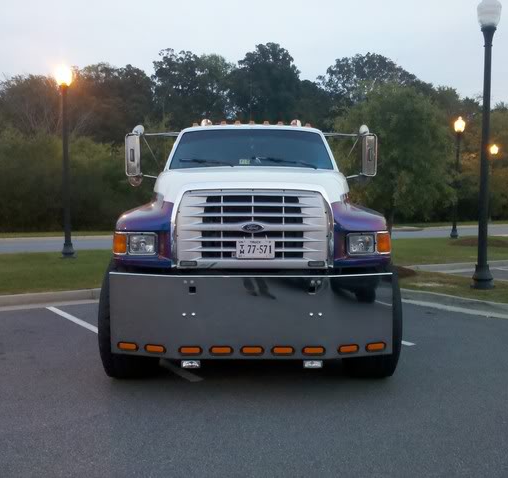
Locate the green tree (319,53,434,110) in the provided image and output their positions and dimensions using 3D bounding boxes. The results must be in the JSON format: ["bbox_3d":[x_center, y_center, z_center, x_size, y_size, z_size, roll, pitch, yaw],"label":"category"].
[{"bbox_3d":[10.848,-9.109,49.519,10.300,14.845,9.000,0,4,0],"label":"green tree"}]

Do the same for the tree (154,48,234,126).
[{"bbox_3d":[-4.901,-8.201,44.567,7.000,13.667,7.000,0,4,0],"label":"tree"}]

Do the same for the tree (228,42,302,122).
[{"bbox_3d":[0.936,-8.719,45.536,7.000,14.576,7.000,0,4,0],"label":"tree"}]

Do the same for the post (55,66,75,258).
[{"bbox_3d":[-4.950,-2.029,14.600,0.430,5.102,0.430,0,4,0],"label":"post"}]

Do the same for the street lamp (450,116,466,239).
[{"bbox_3d":[8.579,-2.572,23.283,0.480,5.095,0.480,0,4,0],"label":"street lamp"}]

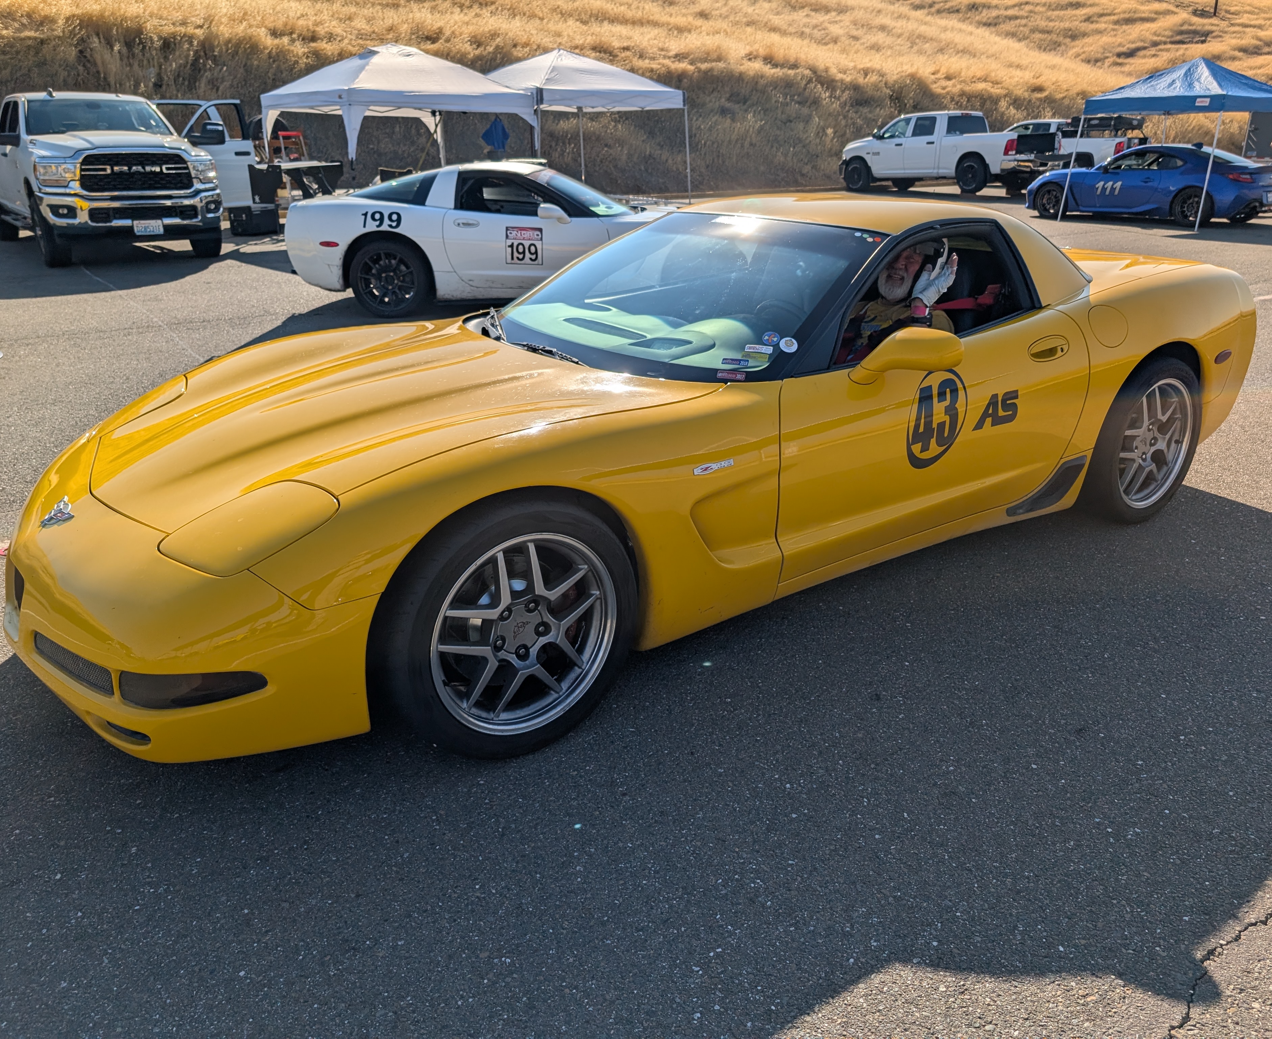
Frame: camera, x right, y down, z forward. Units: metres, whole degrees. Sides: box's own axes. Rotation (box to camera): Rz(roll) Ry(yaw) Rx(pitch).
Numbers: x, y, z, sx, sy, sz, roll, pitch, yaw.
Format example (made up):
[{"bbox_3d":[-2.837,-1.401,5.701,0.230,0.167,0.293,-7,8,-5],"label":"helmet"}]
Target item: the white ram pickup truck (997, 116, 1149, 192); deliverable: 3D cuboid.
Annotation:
[{"bbox_3d":[12.400,-11.350,29.700,5.800,1.900,2.000,20,29,41],"label":"white ram pickup truck"}]

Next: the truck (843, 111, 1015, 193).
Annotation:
[{"bbox_3d":[8.050,-9.750,25.450,2.030,1.960,6.000,-13,24,-30],"label":"truck"}]

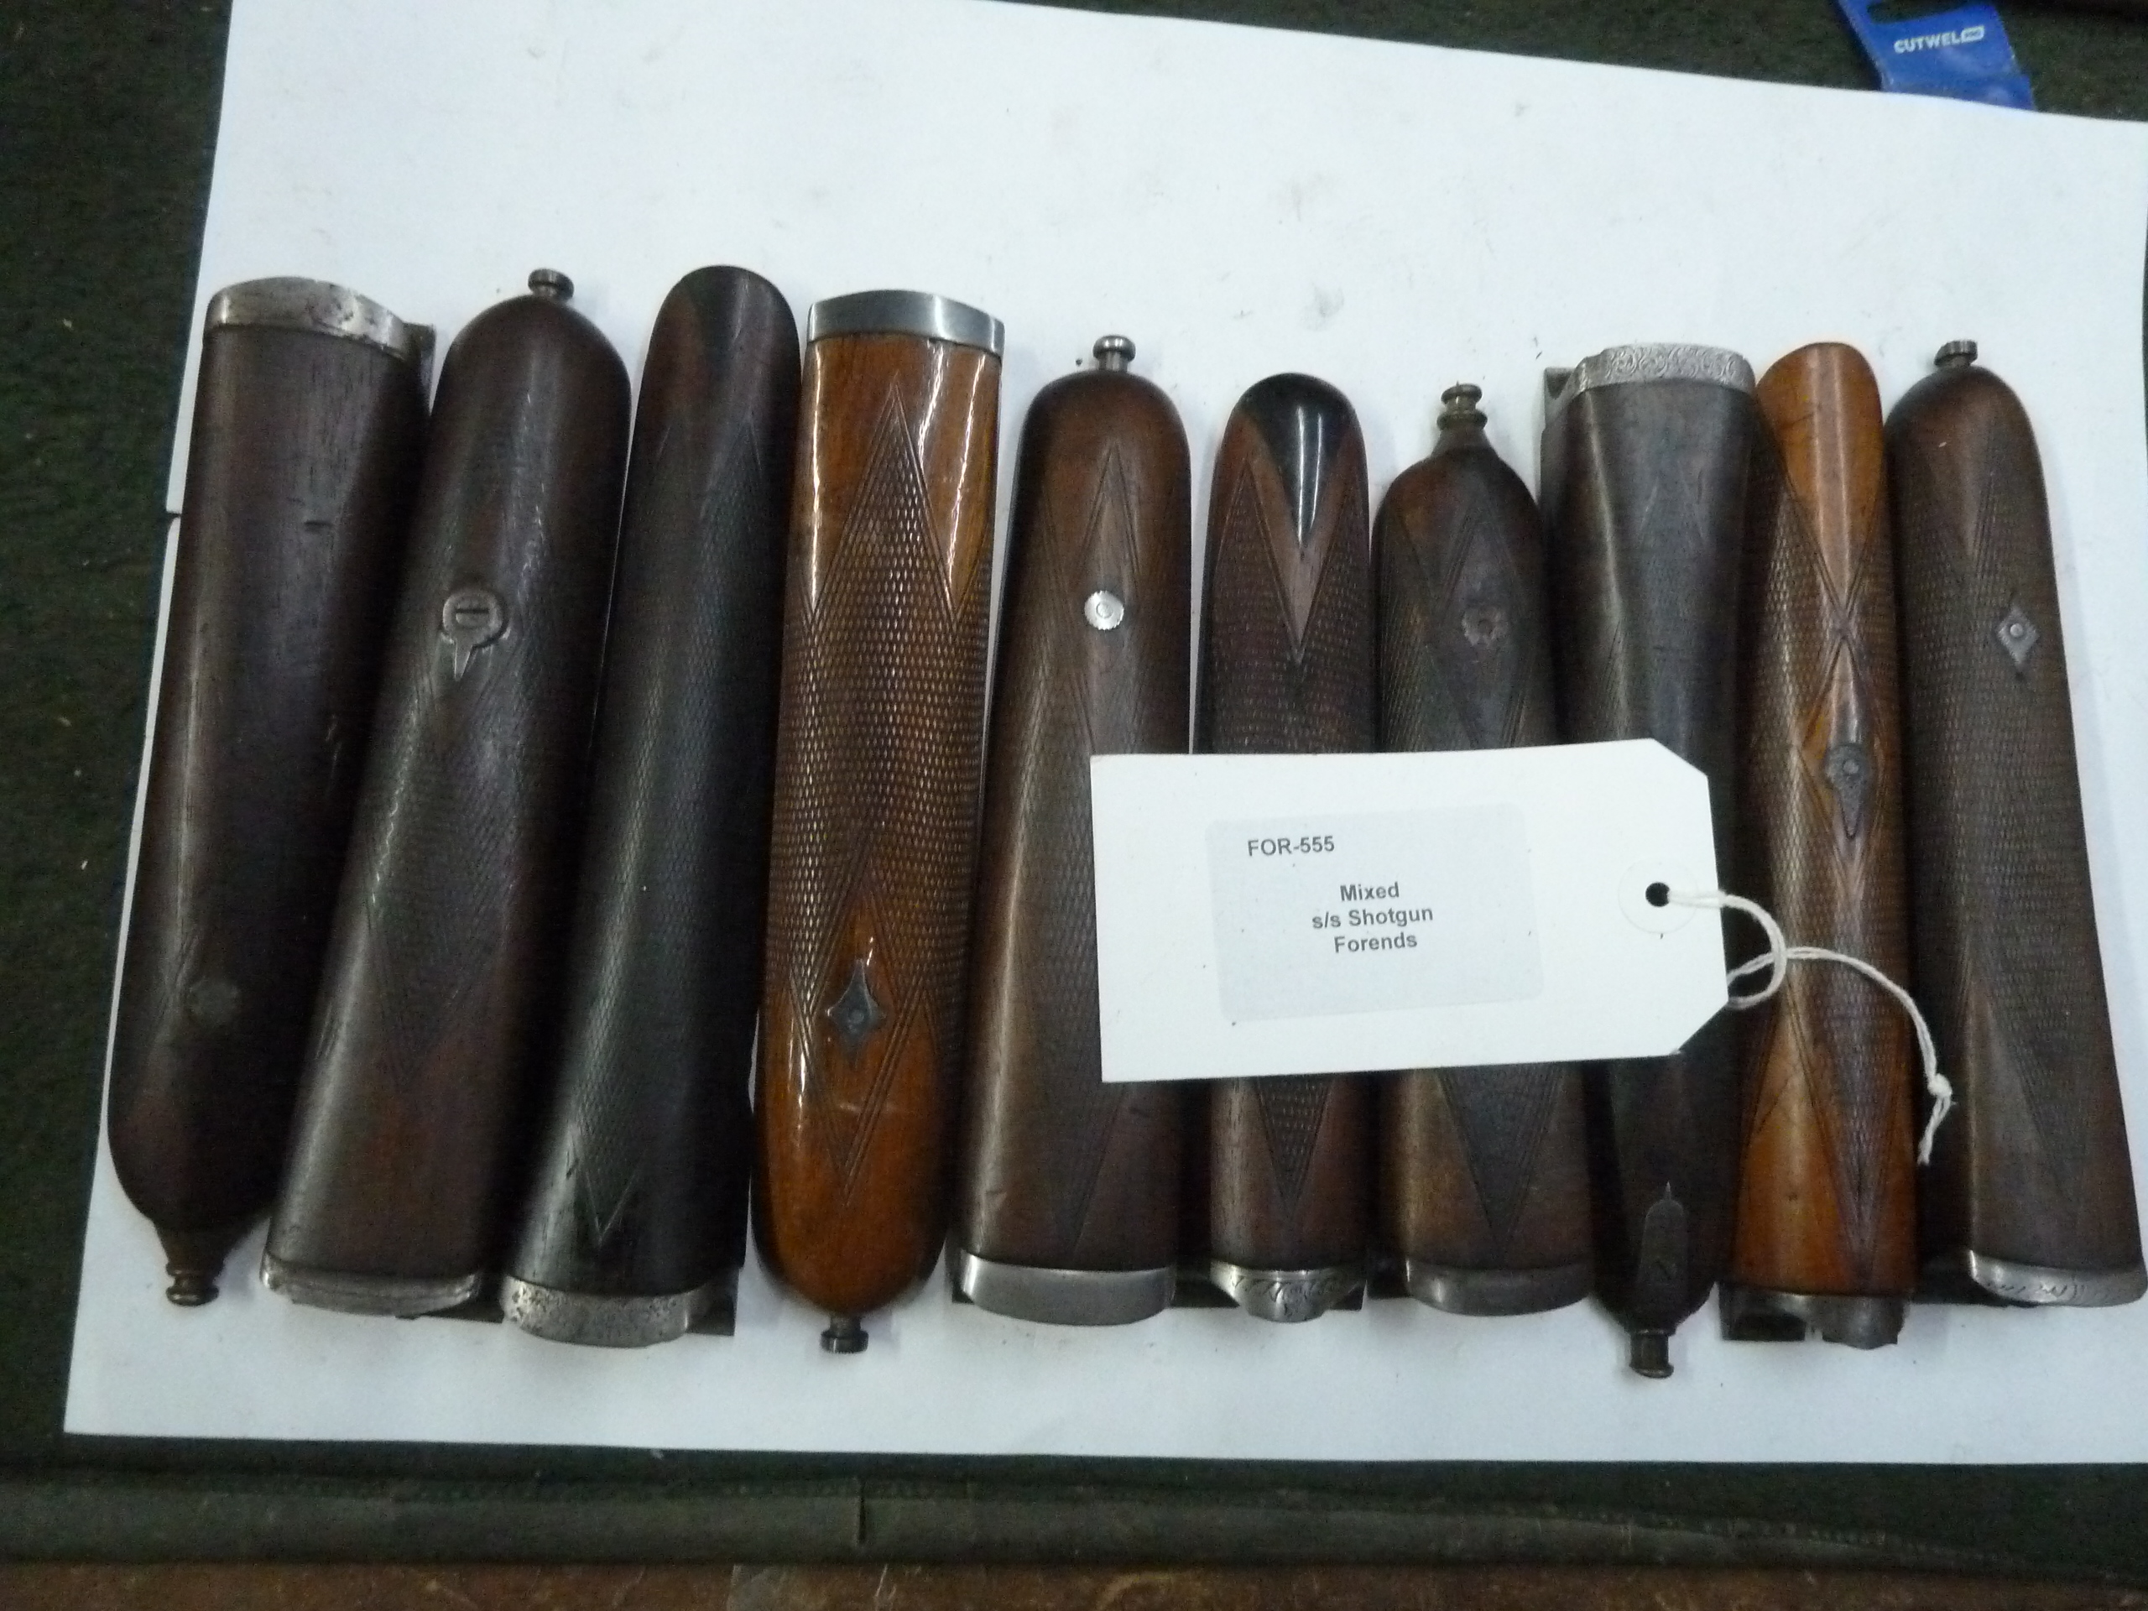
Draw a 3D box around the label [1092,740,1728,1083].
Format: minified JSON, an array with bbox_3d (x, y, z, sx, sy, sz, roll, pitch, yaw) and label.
[{"bbox_3d":[0.064,0.018,0.292,0.120,0.003,0.060,-2,83,-6],"label":"label"}]

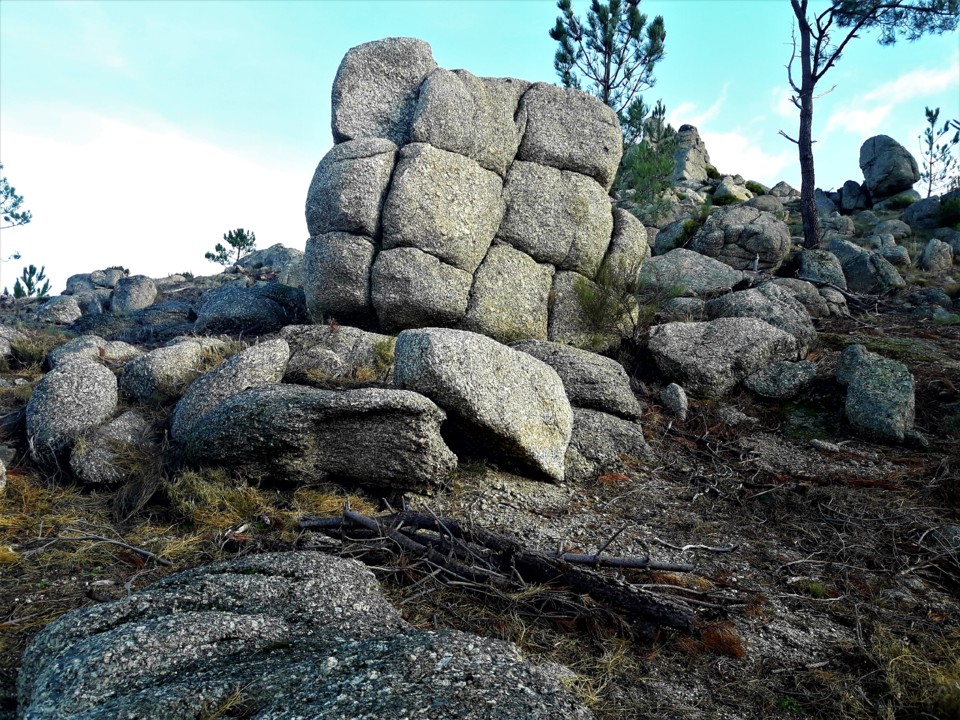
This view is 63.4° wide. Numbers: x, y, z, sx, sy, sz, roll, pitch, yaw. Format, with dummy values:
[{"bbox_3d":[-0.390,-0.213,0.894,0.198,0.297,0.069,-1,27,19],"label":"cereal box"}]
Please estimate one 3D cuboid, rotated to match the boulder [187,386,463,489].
[{"bbox_3d":[-1.109,0.532,5.400,1.760,0.660,0.850,0,-3,5],"label":"boulder"}]

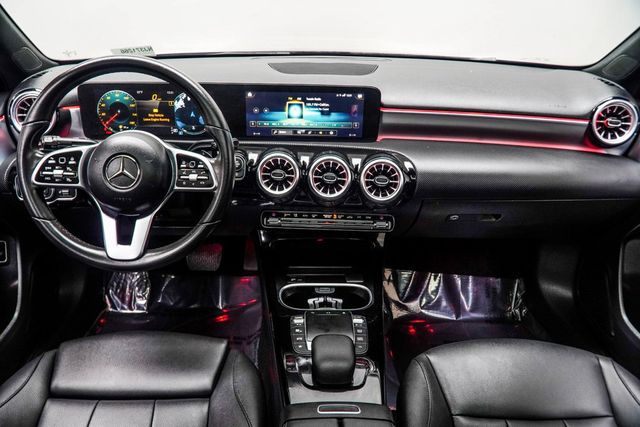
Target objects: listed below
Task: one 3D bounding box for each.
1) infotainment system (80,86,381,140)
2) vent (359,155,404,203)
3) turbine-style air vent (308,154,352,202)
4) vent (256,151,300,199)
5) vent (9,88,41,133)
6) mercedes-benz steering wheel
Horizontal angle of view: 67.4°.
[{"bbox_3d":[-0.187,-0.209,1.008,0.625,0.118,0.040,1,6,-2],"label":"infotainment system"},{"bbox_3d":[0.126,-0.068,0.980,0.088,0.088,0.050,2,6,1],"label":"vent"},{"bbox_3d":[0.022,-0.074,0.987,0.088,0.088,0.050,2,6,1],"label":"turbine-style air vent"},{"bbox_3d":[-0.083,-0.081,0.990,0.088,0.088,0.050,2,6,1],"label":"vent"},{"bbox_3d":[-0.571,-0.203,0.975,0.094,0.094,0.050,0,6,-3],"label":"vent"},{"bbox_3d":[-0.334,-0.086,0.840,0.375,0.370,0.100,1,1,-2],"label":"mercedes-benz steering wheel"}]

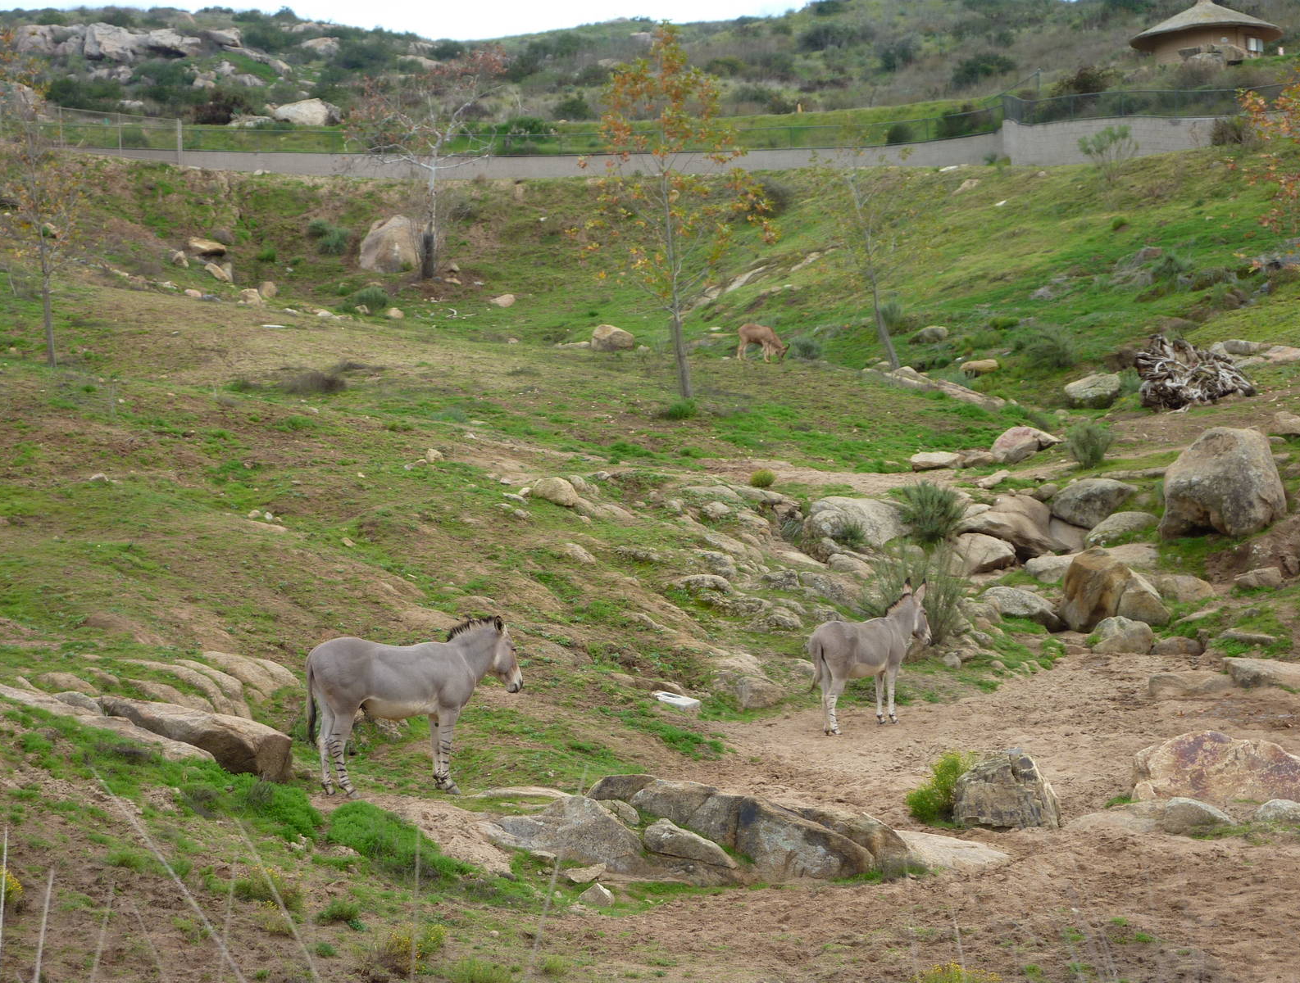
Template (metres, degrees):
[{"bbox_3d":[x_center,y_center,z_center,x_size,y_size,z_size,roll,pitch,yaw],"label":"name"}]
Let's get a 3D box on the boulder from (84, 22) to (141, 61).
[{"bbox_3d":[-32.470,-27.146,190.000,3.400,2.300,2.600,0,-1,0],"label":"boulder"}]

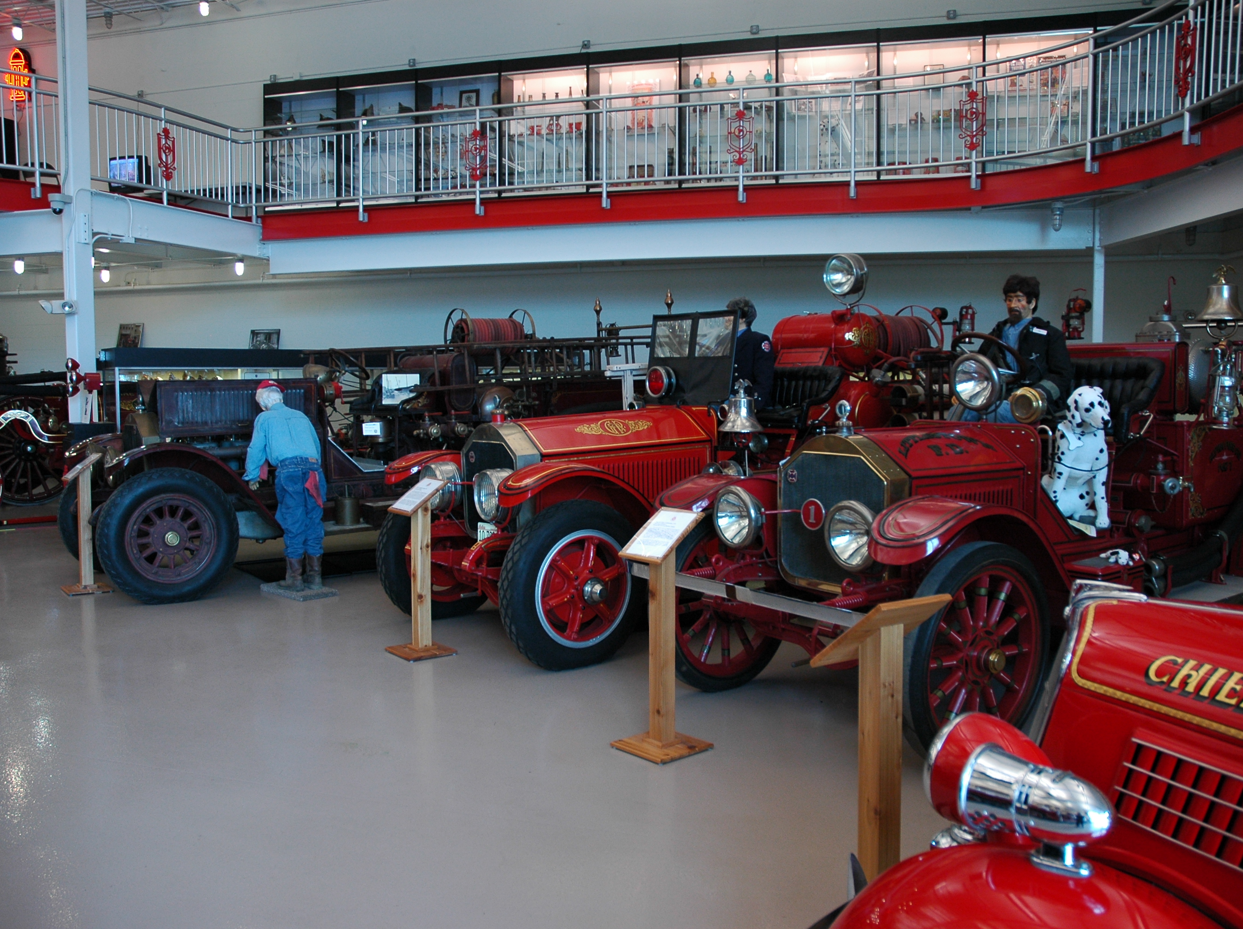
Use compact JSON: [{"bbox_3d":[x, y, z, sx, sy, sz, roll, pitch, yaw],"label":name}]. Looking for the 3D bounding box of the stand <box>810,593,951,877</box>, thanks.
[{"bbox_3d":[0.697,0.885,2.840,0.324,1.074,0.324,-2,5,-33],"label":"stand"}]

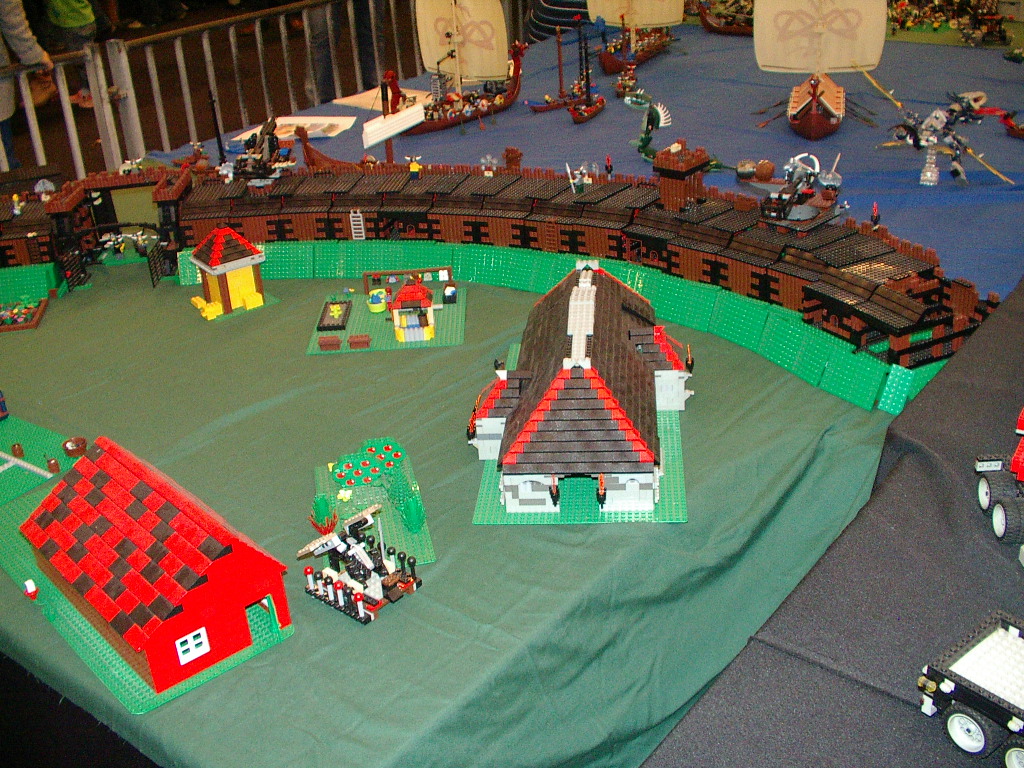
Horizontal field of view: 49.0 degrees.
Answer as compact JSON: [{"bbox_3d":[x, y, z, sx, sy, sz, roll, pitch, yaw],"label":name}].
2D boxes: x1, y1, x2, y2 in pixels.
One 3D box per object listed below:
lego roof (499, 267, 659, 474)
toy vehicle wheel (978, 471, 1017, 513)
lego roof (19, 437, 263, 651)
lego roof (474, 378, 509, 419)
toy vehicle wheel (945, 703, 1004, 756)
[{"bbox_3d":[0.098,-0.051,1.509,0.192,0.099,0.502,-1,27,6],"label":"lego roof"},{"bbox_3d":[0.480,0.108,1.114,0.026,0.043,0.043,-2,26,3],"label":"toy vehicle wheel"},{"bbox_3d":[-0.409,0.151,1.230,0.176,0.072,0.316,-25,33,-36],"label":"lego roof"},{"bbox_3d":[-0.019,0.011,1.466,0.048,0.039,0.080,-1,27,6],"label":"lego roof"},{"bbox_3d":[0.344,0.253,0.834,0.026,0.043,0.043,-21,31,-31],"label":"toy vehicle wheel"}]

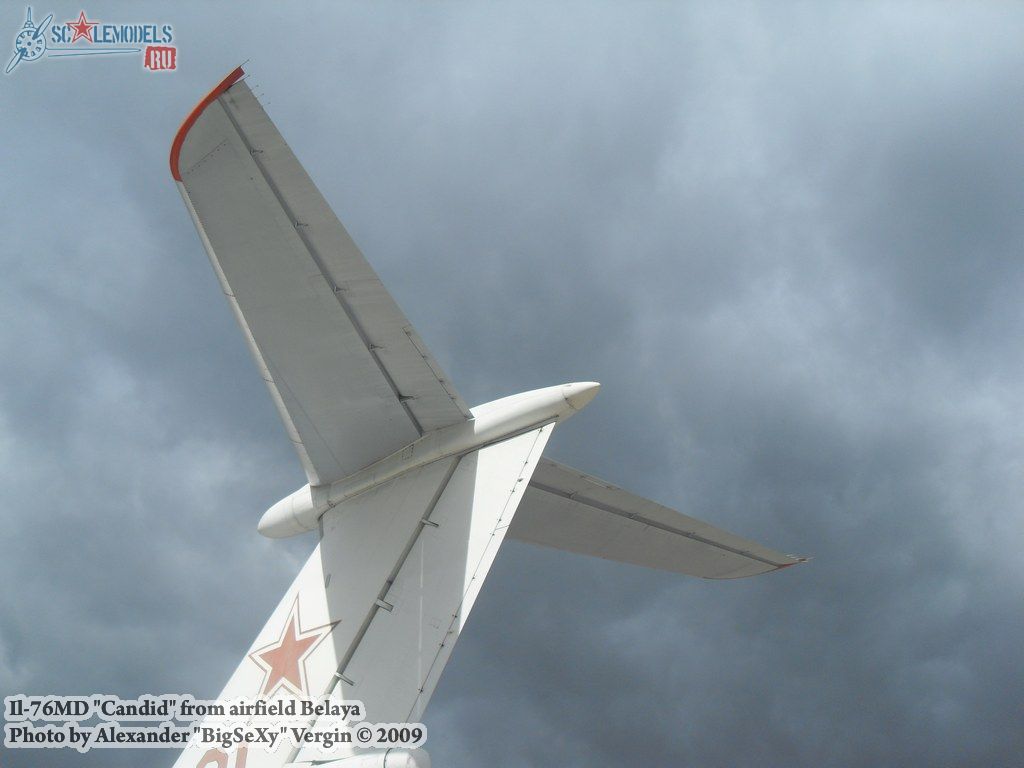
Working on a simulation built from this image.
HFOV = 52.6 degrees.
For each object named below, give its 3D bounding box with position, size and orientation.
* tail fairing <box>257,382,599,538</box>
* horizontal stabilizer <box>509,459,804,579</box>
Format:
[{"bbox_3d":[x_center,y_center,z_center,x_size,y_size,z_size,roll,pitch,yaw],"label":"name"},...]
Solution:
[{"bbox_3d":[-2.260,1.780,22.600,10.200,1.200,1.150,-24,-46,32],"label":"tail fairing"},{"bbox_3d":[1.560,3.580,24.700,9.900,0.500,4.800,24,-41,-24],"label":"horizontal stabilizer"}]

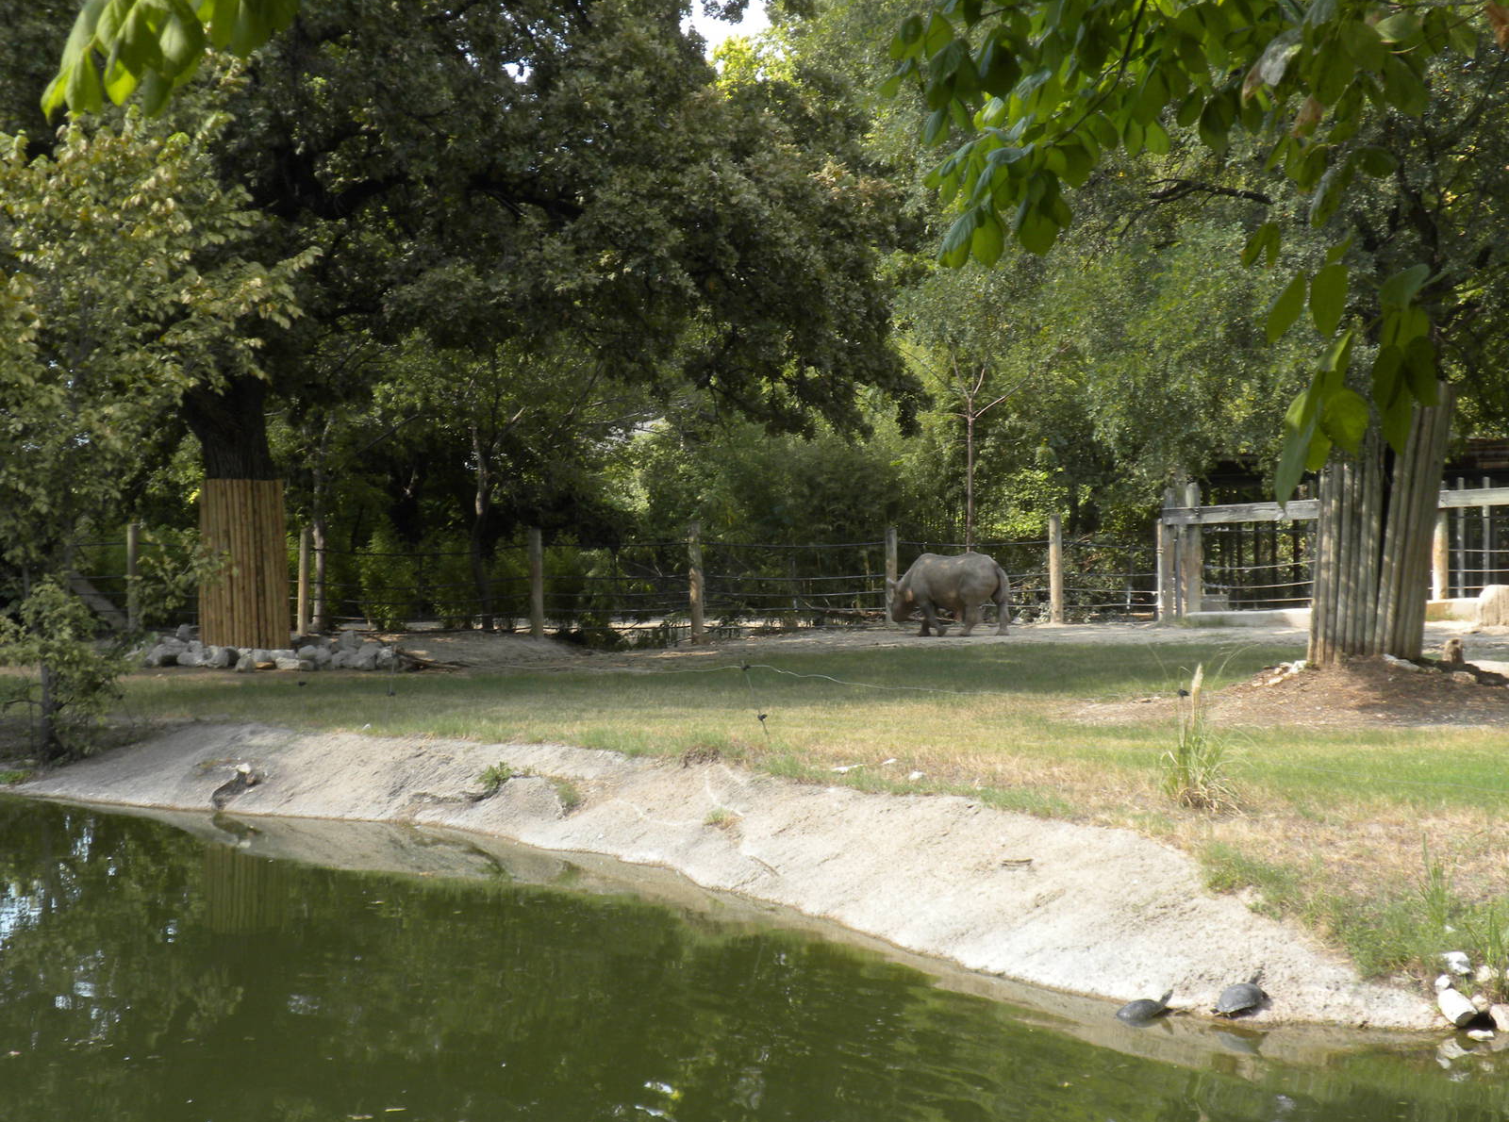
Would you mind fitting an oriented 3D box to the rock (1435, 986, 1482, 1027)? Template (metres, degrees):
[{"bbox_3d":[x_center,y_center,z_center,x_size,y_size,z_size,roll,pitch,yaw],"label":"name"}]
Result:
[{"bbox_3d":[3.259,2.064,12.100,0.140,0.170,0.220,0,0,-38],"label":"rock"}]

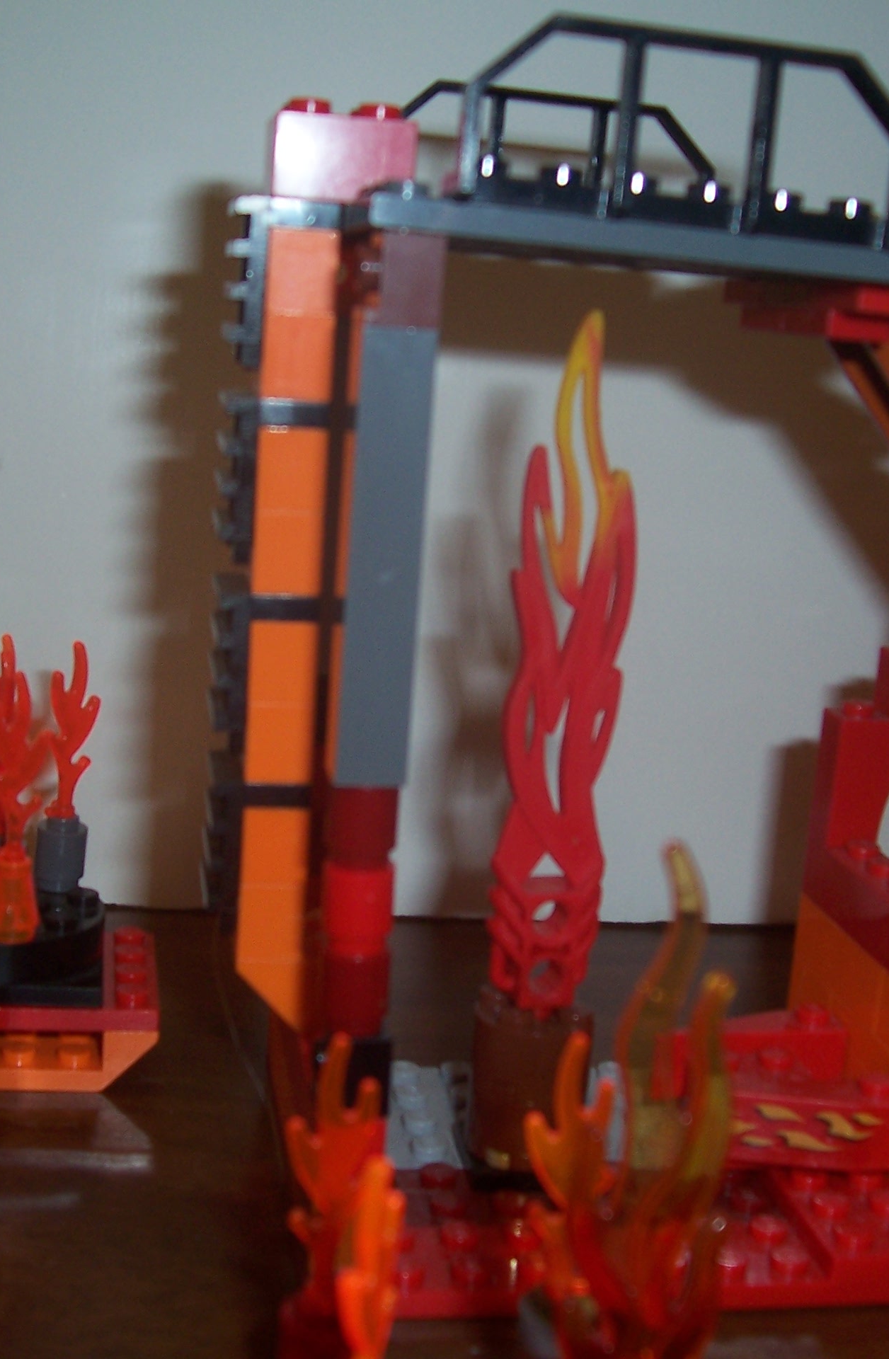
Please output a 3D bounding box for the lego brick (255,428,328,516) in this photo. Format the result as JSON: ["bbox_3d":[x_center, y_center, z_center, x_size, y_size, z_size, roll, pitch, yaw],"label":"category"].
[{"bbox_3d":[-0.018,-0.025,0.209,0.008,0.010,0.010,2,11,-10],"label":"lego brick"}]

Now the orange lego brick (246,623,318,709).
[{"bbox_3d":[-0.020,-0.003,0.213,0.008,0.010,0.010,2,11,-10],"label":"orange lego brick"}]

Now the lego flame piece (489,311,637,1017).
[{"bbox_3d":[0.015,-0.002,0.224,0.015,0.088,0.007,1,12,-9],"label":"lego flame piece"}]

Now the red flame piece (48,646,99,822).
[{"bbox_3d":[-0.056,0.008,0.269,0.009,0.028,0.004,1,12,-12],"label":"red flame piece"}]

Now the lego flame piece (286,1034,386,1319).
[{"bbox_3d":[-0.010,0.045,0.161,0.009,0.026,0.004,3,12,-3],"label":"lego flame piece"}]

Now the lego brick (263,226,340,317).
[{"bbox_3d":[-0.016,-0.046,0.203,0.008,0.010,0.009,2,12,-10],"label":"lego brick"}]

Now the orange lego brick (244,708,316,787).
[{"bbox_3d":[-0.020,0.007,0.215,0.008,0.010,0.010,2,11,-10],"label":"orange lego brick"}]

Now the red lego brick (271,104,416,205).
[{"bbox_3d":[-0.012,-0.059,0.202,0.016,0.011,0.015,2,12,-10],"label":"red lego brick"}]

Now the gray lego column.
[{"bbox_3d":[-0.006,-0.018,0.189,0.008,0.057,0.008,2,11,-10],"label":"gray lego column"}]

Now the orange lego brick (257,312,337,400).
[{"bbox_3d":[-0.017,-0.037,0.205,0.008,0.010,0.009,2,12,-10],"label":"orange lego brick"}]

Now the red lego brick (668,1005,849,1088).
[{"bbox_3d":[0.041,0.051,0.248,0.028,0.011,0.010,2,12,-10],"label":"red lego brick"}]

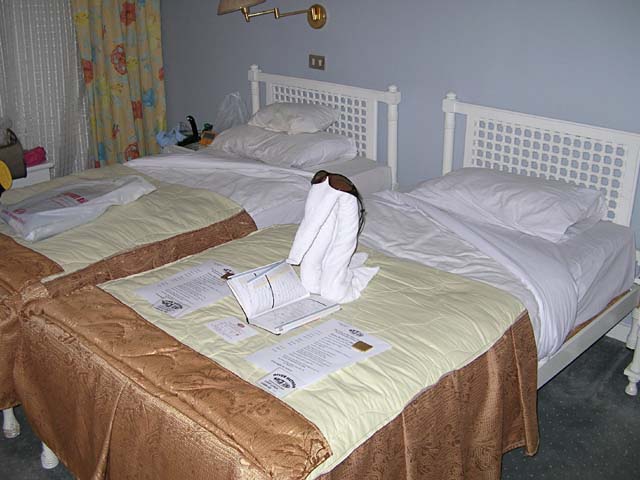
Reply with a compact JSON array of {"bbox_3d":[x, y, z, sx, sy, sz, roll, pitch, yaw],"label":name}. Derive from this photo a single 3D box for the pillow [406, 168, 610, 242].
[{"bbox_3d":[0.738,-0.196,2.708,0.360,0.145,0.750,-22,31,-39],"label":"pillow"}]

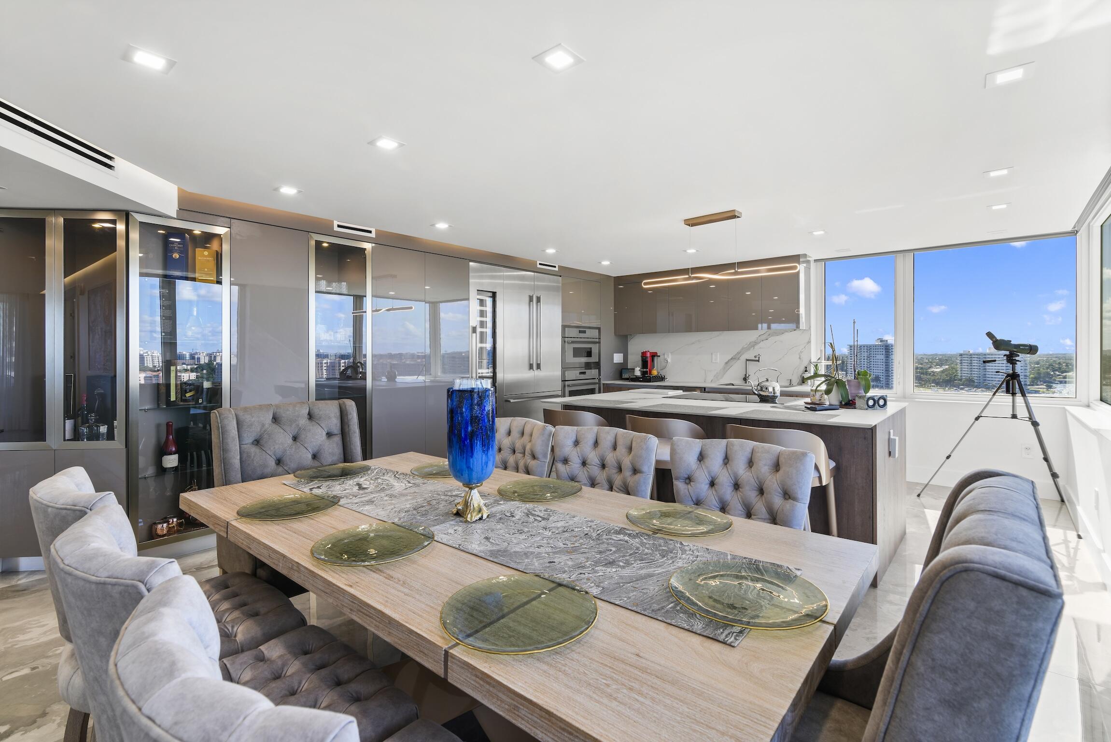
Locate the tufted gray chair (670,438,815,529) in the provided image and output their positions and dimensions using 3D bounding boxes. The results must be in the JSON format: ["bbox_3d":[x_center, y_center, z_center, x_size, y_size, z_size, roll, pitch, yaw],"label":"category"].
[{"bbox_3d":[0.481,0.746,1.639,0.522,0.955,0.618,1,2,42],"label":"tufted gray chair"}]

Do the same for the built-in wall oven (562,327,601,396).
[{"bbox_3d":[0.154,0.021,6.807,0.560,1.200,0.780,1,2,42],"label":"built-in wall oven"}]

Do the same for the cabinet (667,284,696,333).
[{"bbox_3d":[1.780,-0.845,6.563,0.420,0.690,0.360,1,2,42],"label":"cabinet"}]

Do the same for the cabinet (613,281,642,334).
[{"bbox_3d":[1.084,-0.837,6.767,0.436,0.692,0.309,1,2,42],"label":"cabinet"}]

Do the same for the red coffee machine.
[{"bbox_3d":[1.328,-0.097,6.930,0.170,0.350,0.330,1,2,42],"label":"red coffee machine"}]

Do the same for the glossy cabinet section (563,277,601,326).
[{"bbox_3d":[0.126,-0.859,6.418,0.560,0.575,0.779,1,2,42],"label":"glossy cabinet section"}]

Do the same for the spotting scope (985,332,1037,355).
[{"bbox_3d":[3.750,-0.221,4.053,0.345,0.180,0.085,6,3,12],"label":"spotting scope"}]

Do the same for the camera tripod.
[{"bbox_3d":[3.784,0.507,4.311,1.020,1.330,1.150,1,2,42],"label":"camera tripod"}]

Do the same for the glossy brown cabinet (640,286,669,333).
[{"bbox_3d":[1.393,-0.827,6.491,0.394,0.692,0.309,1,2,42],"label":"glossy brown cabinet"}]

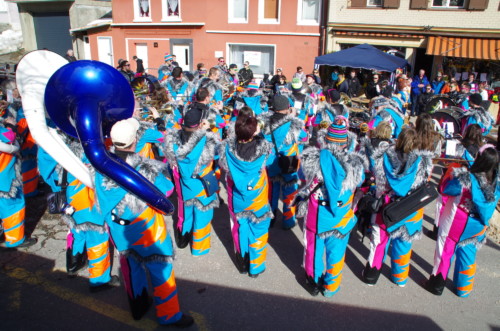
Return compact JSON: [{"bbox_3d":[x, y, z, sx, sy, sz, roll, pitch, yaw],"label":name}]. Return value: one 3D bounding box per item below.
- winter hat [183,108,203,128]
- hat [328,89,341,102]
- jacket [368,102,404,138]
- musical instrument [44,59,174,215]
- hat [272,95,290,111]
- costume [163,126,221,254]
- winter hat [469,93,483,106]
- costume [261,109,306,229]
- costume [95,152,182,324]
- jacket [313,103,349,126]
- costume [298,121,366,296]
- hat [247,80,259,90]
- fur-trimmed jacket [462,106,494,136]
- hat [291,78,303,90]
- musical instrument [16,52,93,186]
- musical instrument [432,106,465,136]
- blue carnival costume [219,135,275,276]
[{"bbox_3d":[-0.617,-0.509,4.050,0.200,0.190,0.230,13,21,34],"label":"winter hat"},{"bbox_3d":[1.355,-1.118,6.000,0.200,0.210,0.220,-3,18,-15],"label":"hat"},{"bbox_3d":[2.241,-0.701,6.100,0.450,0.750,0.580,14,21,37],"label":"jacket"},{"bbox_3d":[-1.081,-0.217,2.900,0.920,1.100,0.720,-1,17,-8],"label":"musical instrument"},{"bbox_3d":[0.391,-0.779,4.650,0.200,0.200,0.220,6,18,15],"label":"hat"},{"bbox_3d":[-0.665,0.301,4.330,0.620,1.500,0.450,3,17,5],"label":"costume"},{"bbox_3d":[4.064,-1.193,6.750,0.250,0.220,0.210,11,19,28],"label":"winter hat"},{"bbox_3d":[0.455,0.056,5.034,0.560,1.520,0.450,8,18,17],"label":"costume"},{"bbox_3d":[-0.936,0.615,3.298,0.660,1.480,0.480,8,18,20],"label":"costume"},{"bbox_3d":[1.355,-0.654,6.300,0.580,0.720,0.420,8,18,17],"label":"jacket"},{"bbox_3d":[0.751,0.419,3.669,0.620,1.600,0.450,4,17,6],"label":"costume"},{"bbox_3d":[0.047,-1.497,7.000,0.210,0.200,0.220,1,17,0],"label":"hat"},{"bbox_3d":[4.090,-0.653,6.700,0.480,0.700,0.560,14,20,34],"label":"fur-trimmed jacket"},{"bbox_3d":[0.892,-1.531,7.100,0.210,0.220,0.220,4,17,10],"label":"hat"},{"bbox_3d":[-1.685,-0.391,3.400,0.900,1.120,0.700,2,17,3],"label":"musical instrument"},{"bbox_3d":[3.527,-0.800,6.700,0.380,0.560,0.560,-13,23,-41],"label":"musical instrument"},{"bbox_3d":[-0.045,0.416,4.014,0.560,1.470,0.450,7,18,14],"label":"blue carnival costume"}]

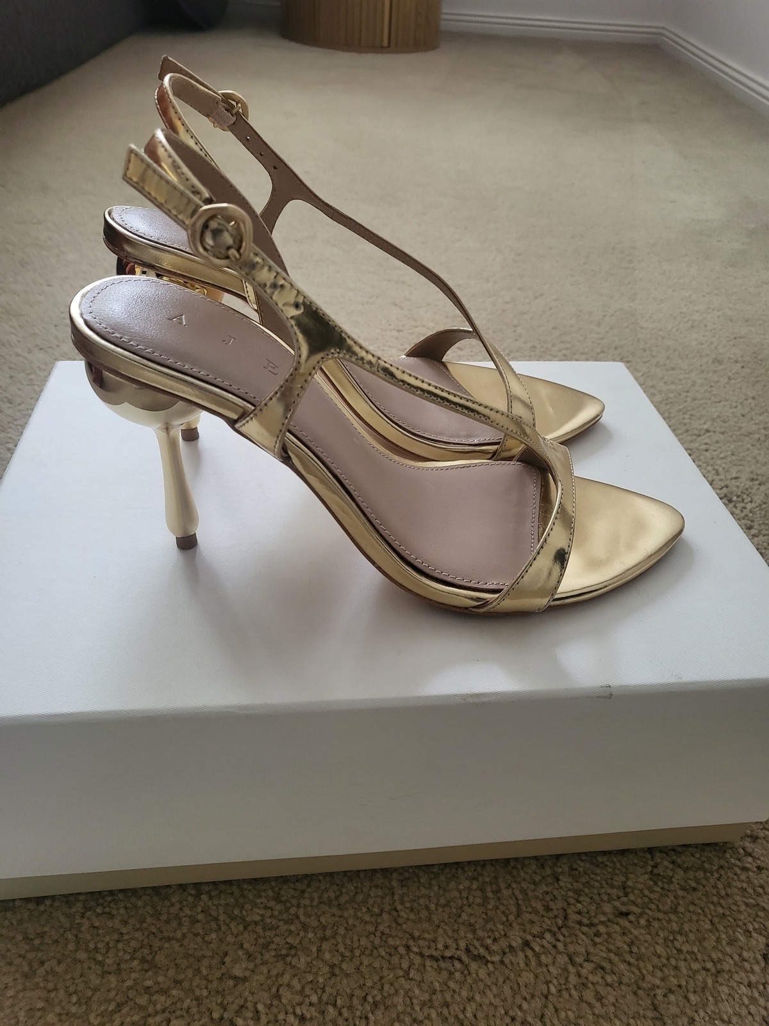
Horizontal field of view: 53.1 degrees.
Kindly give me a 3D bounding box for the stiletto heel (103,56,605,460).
[{"bbox_3d":[0.000,-0.108,0.342,0.232,0.154,0.084,-3,38,-9],"label":"stiletto heel"}]

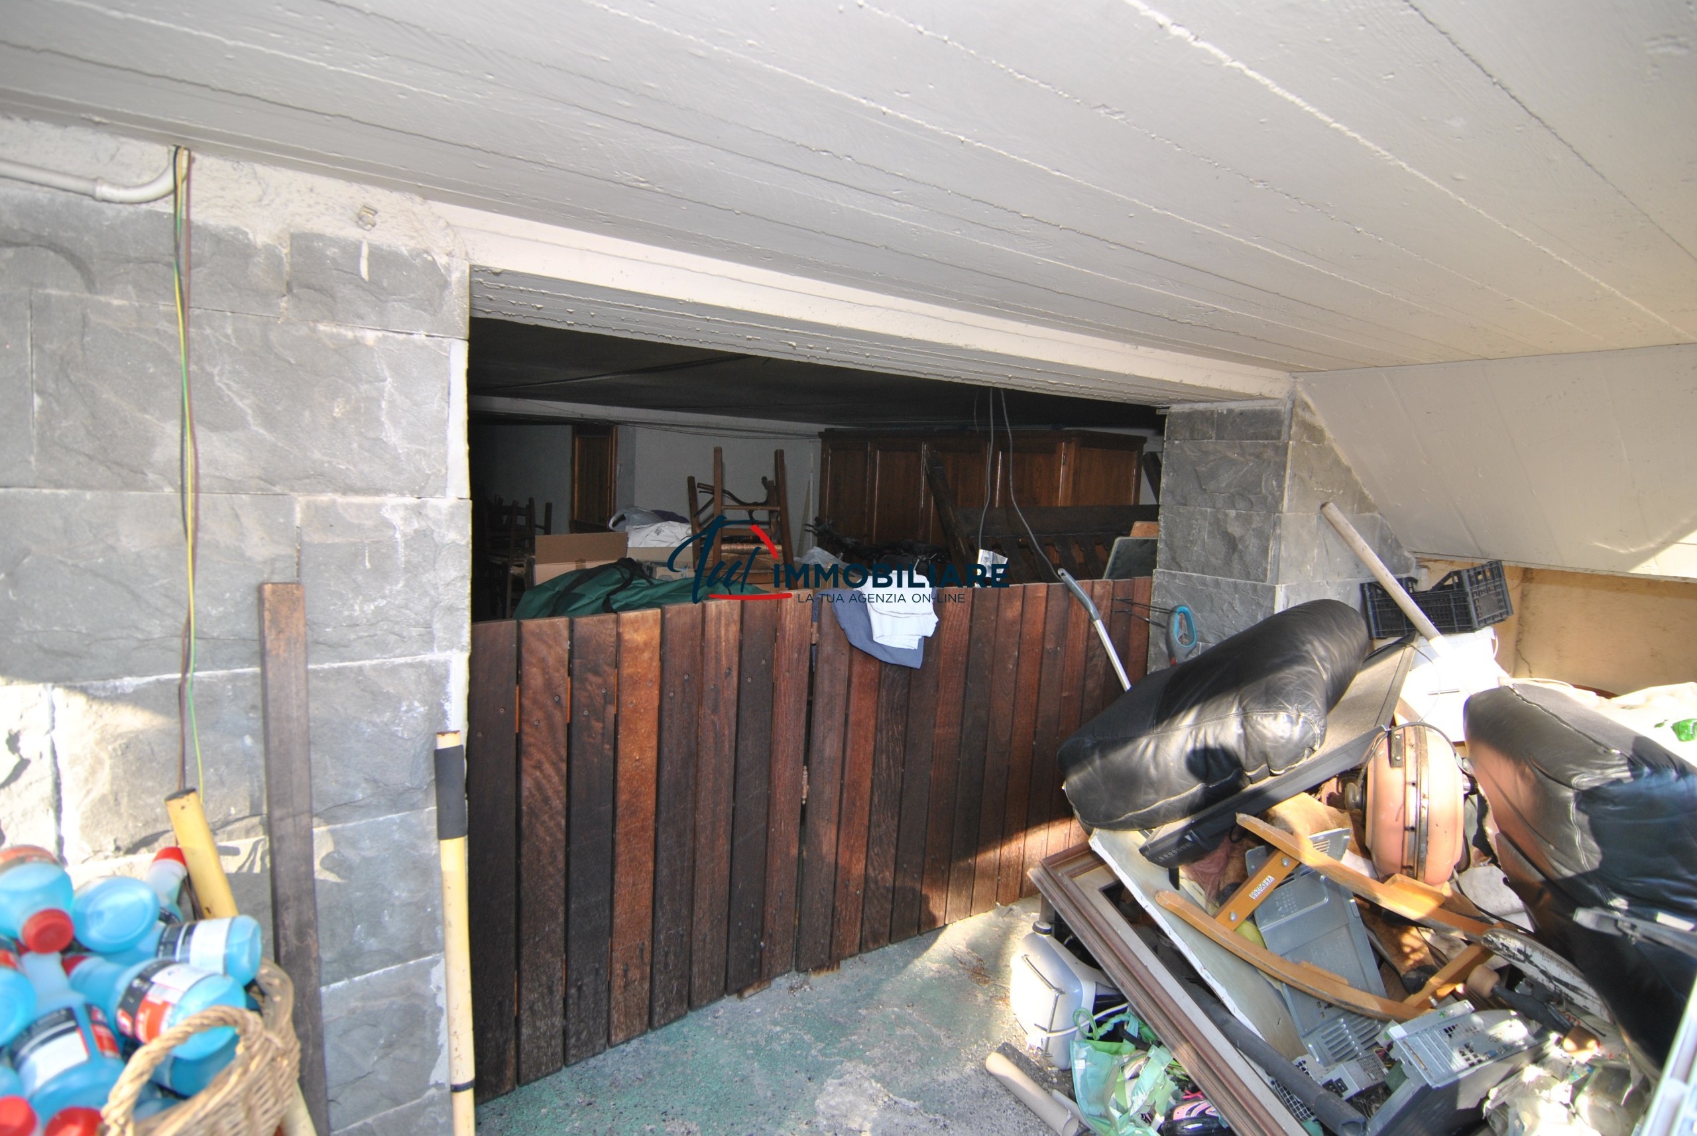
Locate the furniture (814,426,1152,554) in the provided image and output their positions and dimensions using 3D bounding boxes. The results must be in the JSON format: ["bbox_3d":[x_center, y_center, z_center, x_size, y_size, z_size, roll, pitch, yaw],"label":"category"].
[{"bbox_3d":[0.767,0.063,5.946,0.667,1.955,2.343,-2,7,-39],"label":"furniture"}]

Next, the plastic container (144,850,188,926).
[{"bbox_3d":[-1.003,0.510,1.215,0.085,0.085,0.210,-12,51,0],"label":"plastic container"}]

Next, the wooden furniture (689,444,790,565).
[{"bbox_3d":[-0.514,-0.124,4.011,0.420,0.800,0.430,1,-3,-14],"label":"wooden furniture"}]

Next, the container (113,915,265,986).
[{"bbox_3d":[-0.914,0.522,1.129,0.210,0.085,0.085,-2,0,-14],"label":"container"}]

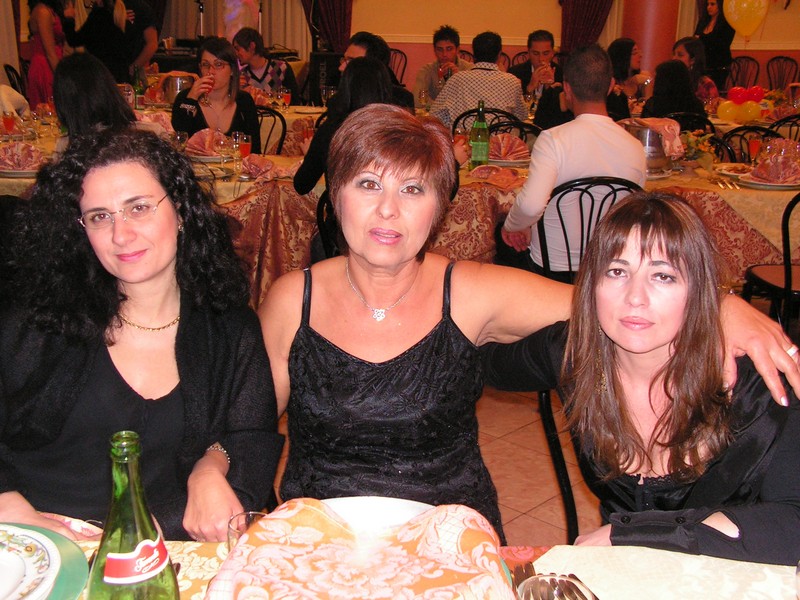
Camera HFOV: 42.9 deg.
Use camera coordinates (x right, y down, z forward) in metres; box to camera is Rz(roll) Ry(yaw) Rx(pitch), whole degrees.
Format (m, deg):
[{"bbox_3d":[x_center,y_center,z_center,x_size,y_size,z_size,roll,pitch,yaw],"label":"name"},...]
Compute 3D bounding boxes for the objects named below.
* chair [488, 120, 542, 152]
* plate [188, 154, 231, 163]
[{"bbox_3d":[0.538,-0.387,4.881,0.420,0.900,0.500,2,16,4],"label":"chair"},{"bbox_3d":[-0.873,-0.641,4.609,0.250,0.030,0.250,1,16,0],"label":"plate"}]

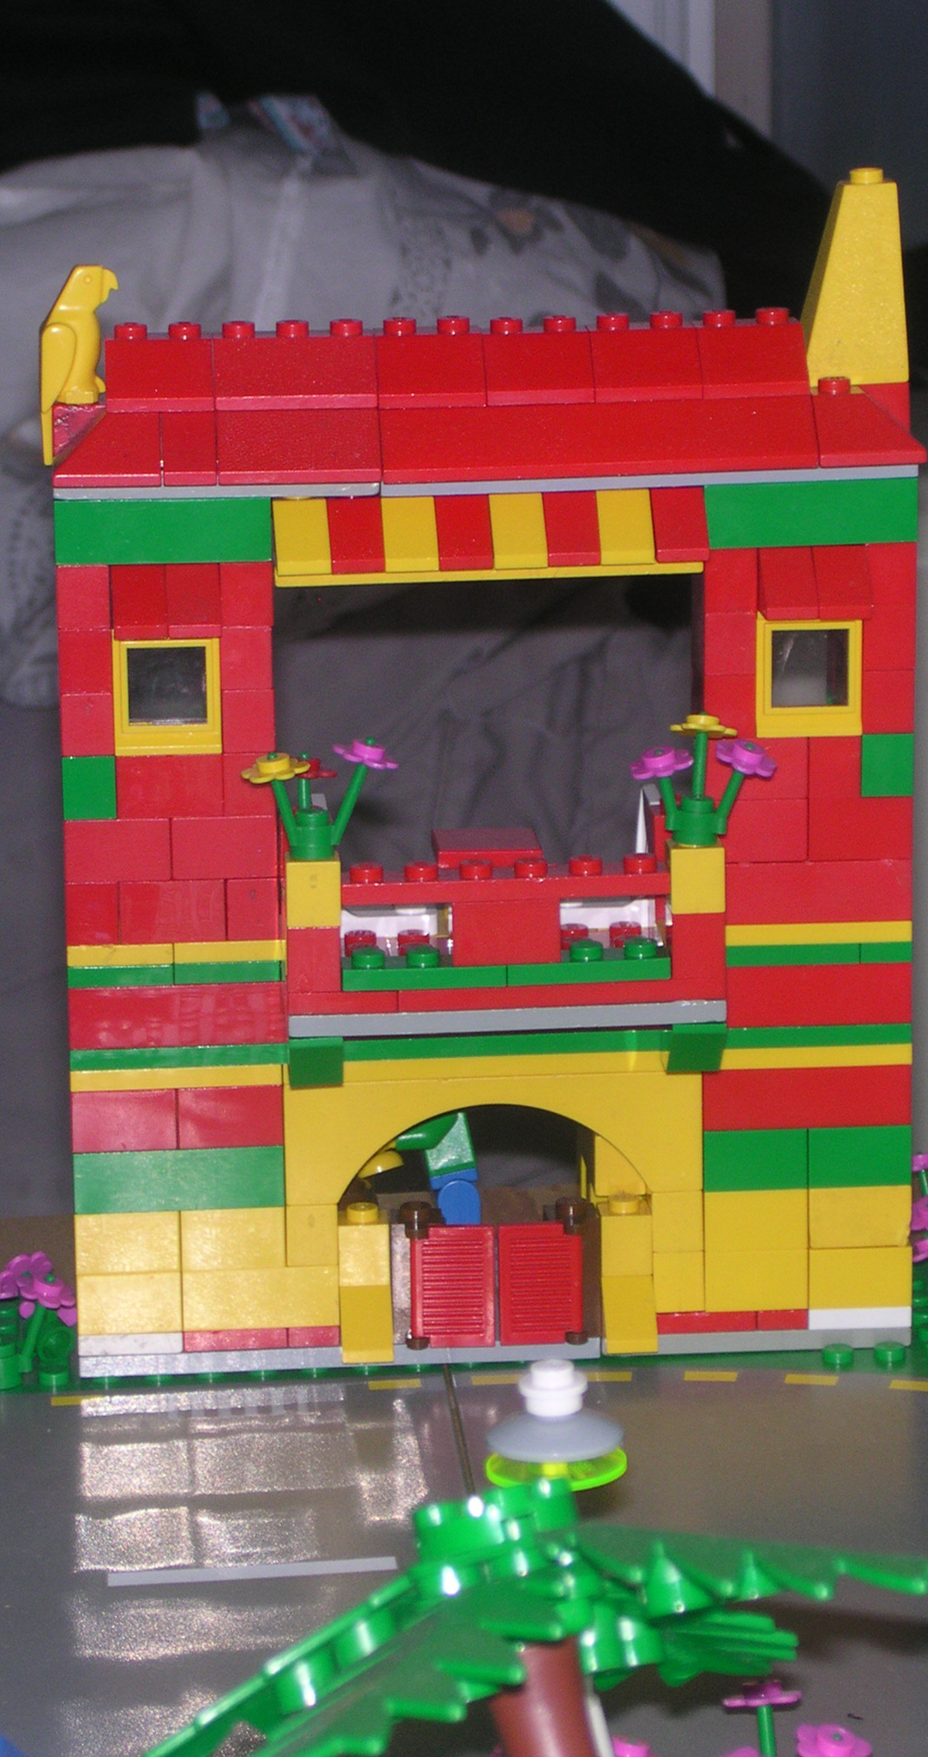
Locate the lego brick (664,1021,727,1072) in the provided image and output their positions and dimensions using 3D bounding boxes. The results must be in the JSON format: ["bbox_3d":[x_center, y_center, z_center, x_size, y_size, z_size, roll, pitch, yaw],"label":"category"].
[{"bbox_3d":[0.034,0.025,0.839,0.008,0.010,0.016,-2,12,-5],"label":"lego brick"}]

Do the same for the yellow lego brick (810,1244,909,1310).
[{"bbox_3d":[0.061,0.061,0.868,0.016,0.010,0.008,-2,12,-5],"label":"yellow lego brick"}]

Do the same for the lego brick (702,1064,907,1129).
[{"bbox_3d":[0.052,0.032,0.863,0.032,0.010,0.011,-2,12,-4],"label":"lego brick"}]

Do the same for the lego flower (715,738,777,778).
[{"bbox_3d":[0.042,-0.018,0.822,0.009,0.003,0.009,18,21,-9],"label":"lego flower"}]

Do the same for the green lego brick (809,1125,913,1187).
[{"bbox_3d":[0.060,0.042,0.865,0.016,0.010,0.009,-2,12,-5],"label":"green lego brick"}]

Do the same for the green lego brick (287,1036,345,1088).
[{"bbox_3d":[-0.022,0.026,0.833,0.008,0.010,0.016,-2,12,-5],"label":"green lego brick"}]

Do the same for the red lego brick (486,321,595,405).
[{"bbox_3d":[0.011,-0.077,0.838,0.016,0.011,0.016,-2,13,-5],"label":"red lego brick"}]

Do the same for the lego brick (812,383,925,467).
[{"bbox_3d":[0.059,-0.068,0.836,0.016,0.011,0.016,-2,13,-5],"label":"lego brick"}]

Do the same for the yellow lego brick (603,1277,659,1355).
[{"bbox_3d":[0.025,0.066,0.862,0.008,0.010,0.016,-2,12,-5],"label":"yellow lego brick"}]

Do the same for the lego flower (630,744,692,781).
[{"bbox_3d":[0.029,-0.017,0.822,0.009,0.003,0.009,-14,19,-2],"label":"lego flower"}]

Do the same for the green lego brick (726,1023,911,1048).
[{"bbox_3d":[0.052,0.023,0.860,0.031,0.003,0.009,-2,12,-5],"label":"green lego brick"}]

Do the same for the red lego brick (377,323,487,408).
[{"bbox_3d":[-0.005,-0.077,0.836,0.016,0.011,0.016,-2,13,-5],"label":"red lego brick"}]

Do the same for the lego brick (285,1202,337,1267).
[{"bbox_3d":[-0.023,0.053,0.861,0.008,0.010,0.010,-2,12,-5],"label":"lego brick"}]

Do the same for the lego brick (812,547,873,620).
[{"bbox_3d":[0.056,-0.045,0.842,0.008,0.010,0.015,-2,12,-5],"label":"lego brick"}]

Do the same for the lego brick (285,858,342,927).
[{"bbox_3d":[-0.022,0.001,0.825,0.008,0.010,0.008,-2,12,-5],"label":"lego brick"}]

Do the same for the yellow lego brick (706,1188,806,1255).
[{"bbox_3d":[0.044,0.051,0.866,0.016,0.010,0.009,-2,13,-5],"label":"yellow lego brick"}]

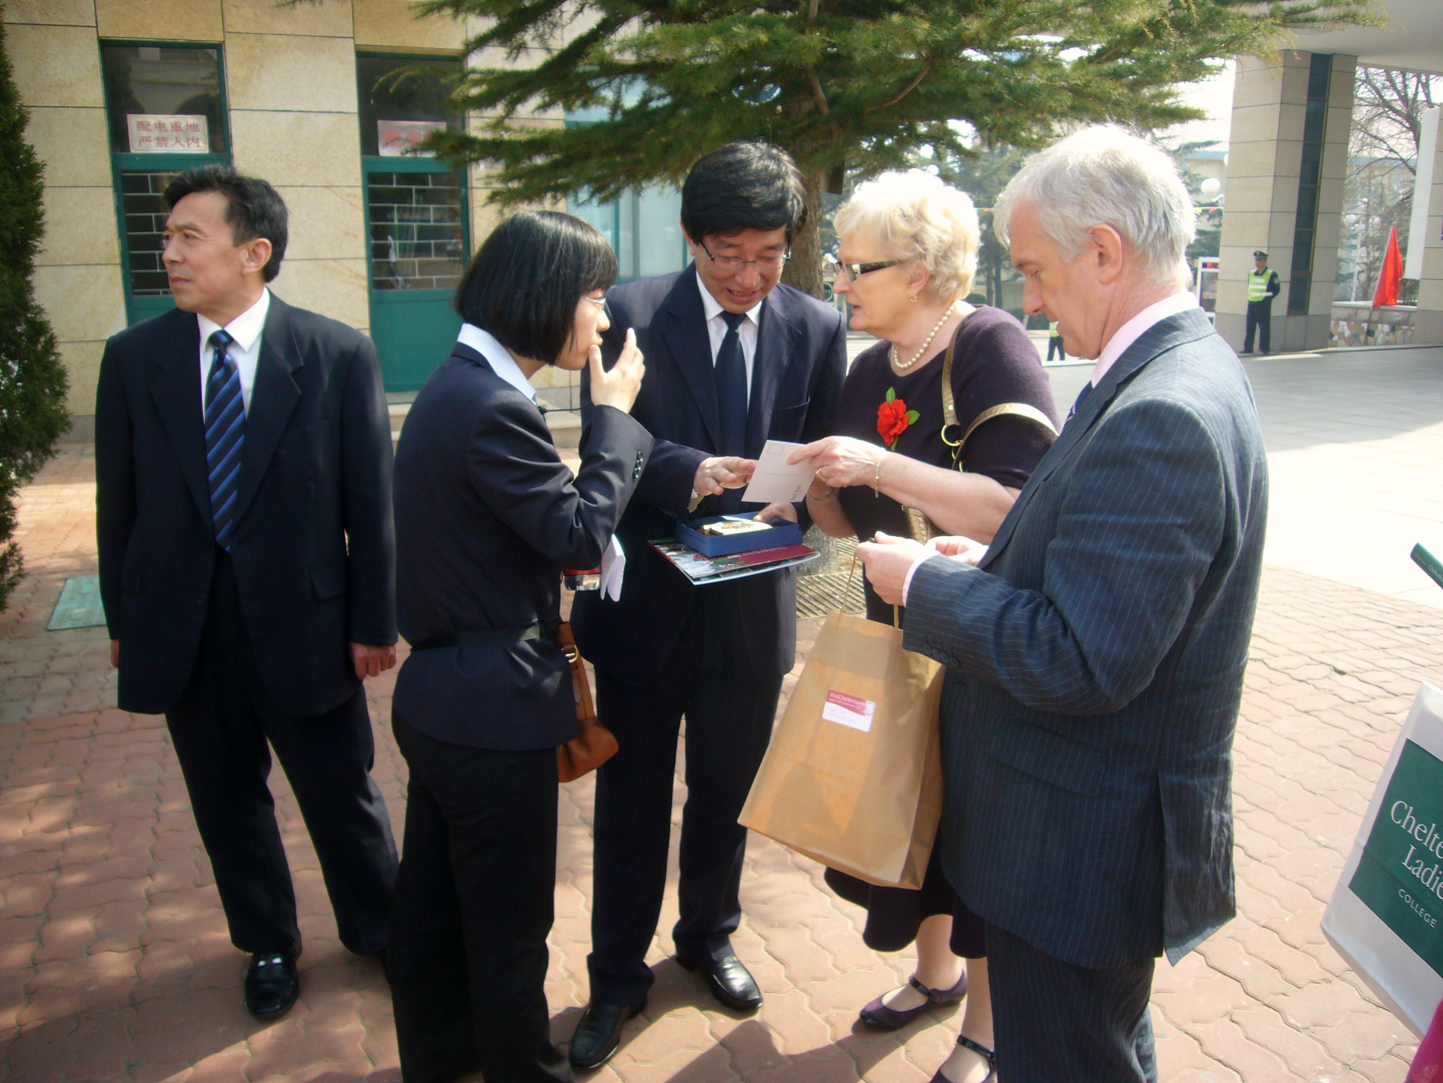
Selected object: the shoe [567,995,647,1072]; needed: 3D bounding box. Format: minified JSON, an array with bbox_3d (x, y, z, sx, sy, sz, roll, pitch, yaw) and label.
[{"bbox_3d":[-0.224,0.939,2.370,0.098,0.097,0.270,4,14,16],"label":"shoe"}]

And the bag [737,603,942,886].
[{"bbox_3d":[0.188,0.266,1.535,0.220,0.300,0.110,16,-9,24],"label":"bag"}]

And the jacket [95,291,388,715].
[{"bbox_3d":[-0.911,-0.068,2.234,0.550,0.800,0.290,-1,14,-6],"label":"jacket"}]

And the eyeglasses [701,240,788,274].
[{"bbox_3d":[0.035,-0.506,2.000,0.140,0.045,0.135,-3,41,-12],"label":"eyeglasses"}]

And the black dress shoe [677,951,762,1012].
[{"bbox_3d":[-0.008,0.901,2.527,0.098,0.097,0.270,-10,17,-35],"label":"black dress shoe"}]

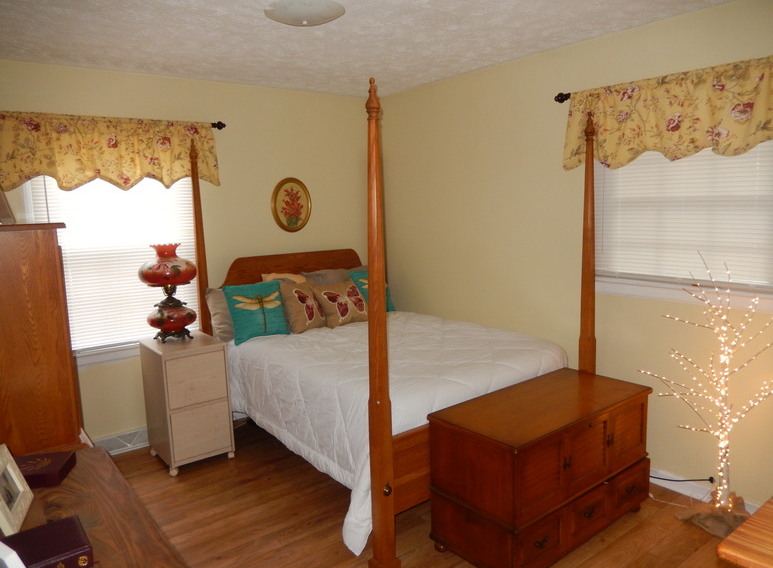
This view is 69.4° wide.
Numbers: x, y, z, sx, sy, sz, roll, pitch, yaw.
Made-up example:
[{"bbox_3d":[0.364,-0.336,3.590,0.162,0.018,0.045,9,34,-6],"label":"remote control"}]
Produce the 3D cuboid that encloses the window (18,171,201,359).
[{"bbox_3d":[-1.656,-0.193,3.545,1.003,1.354,0.080,-8,10,-38],"label":"window"}]

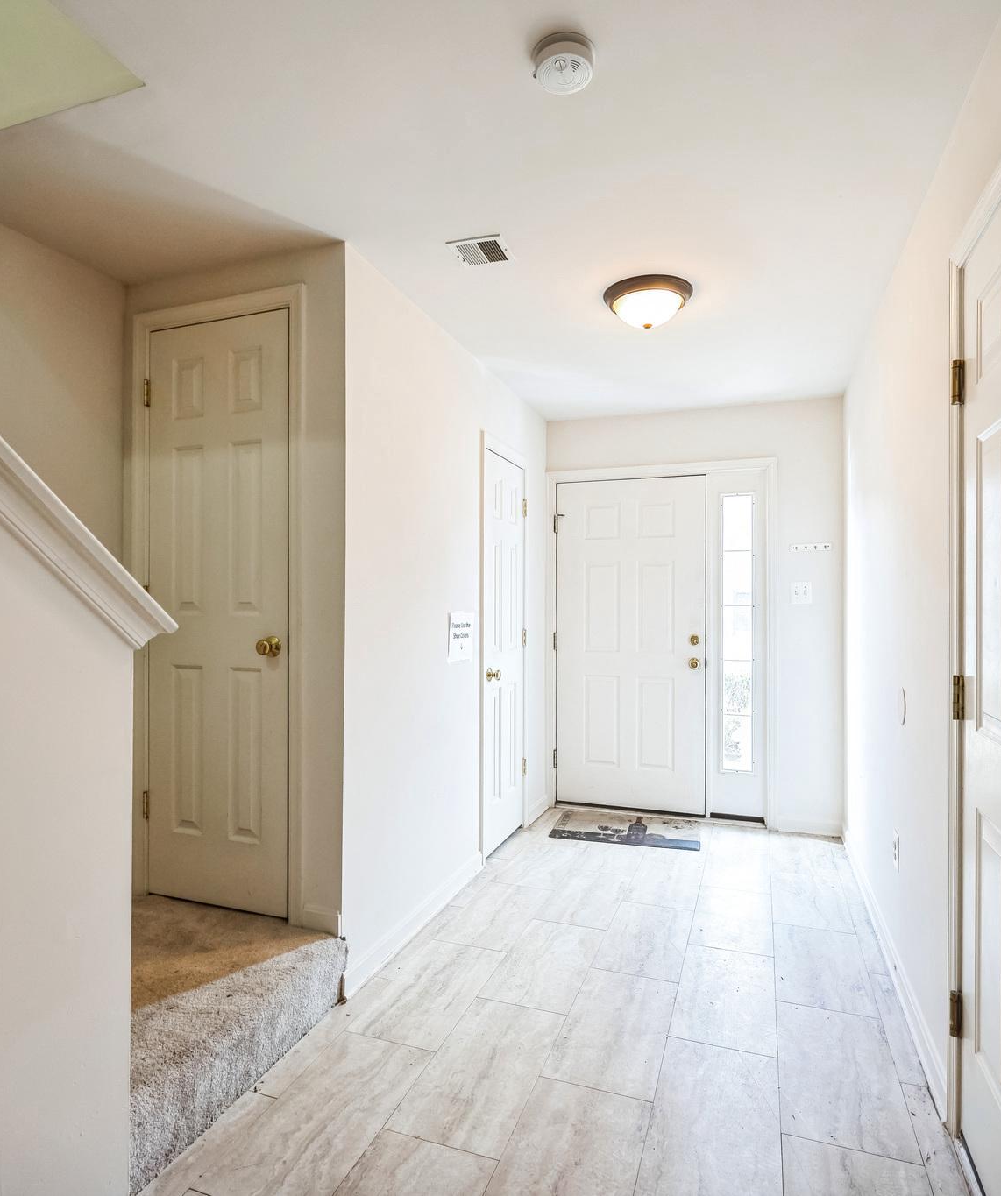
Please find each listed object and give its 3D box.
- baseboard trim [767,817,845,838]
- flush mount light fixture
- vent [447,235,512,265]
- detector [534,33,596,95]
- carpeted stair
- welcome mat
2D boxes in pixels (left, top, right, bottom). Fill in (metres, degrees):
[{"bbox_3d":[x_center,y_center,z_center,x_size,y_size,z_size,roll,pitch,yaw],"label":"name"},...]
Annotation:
[{"bbox_3d":[1.709,1.281,3.903,0.370,0.085,0.015,0,0,20],"label":"baseboard trim"},{"bbox_3d":[0.553,-1.073,2.616,0.330,0.125,0.330,0,0,20],"label":"flush mount light fixture"},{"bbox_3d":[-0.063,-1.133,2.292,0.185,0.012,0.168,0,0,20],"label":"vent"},{"bbox_3d":[0.135,-1.121,1.474,0.134,0.042,0.134,0,0,0],"label":"detector"},{"bbox_3d":[-1.081,1.189,1.997,0.900,0.236,0.860,0,0,20],"label":"carpeted stair"},{"bbox_3d":[0.720,1.318,3.986,0.800,0.009,0.510,0,0,14],"label":"welcome mat"}]

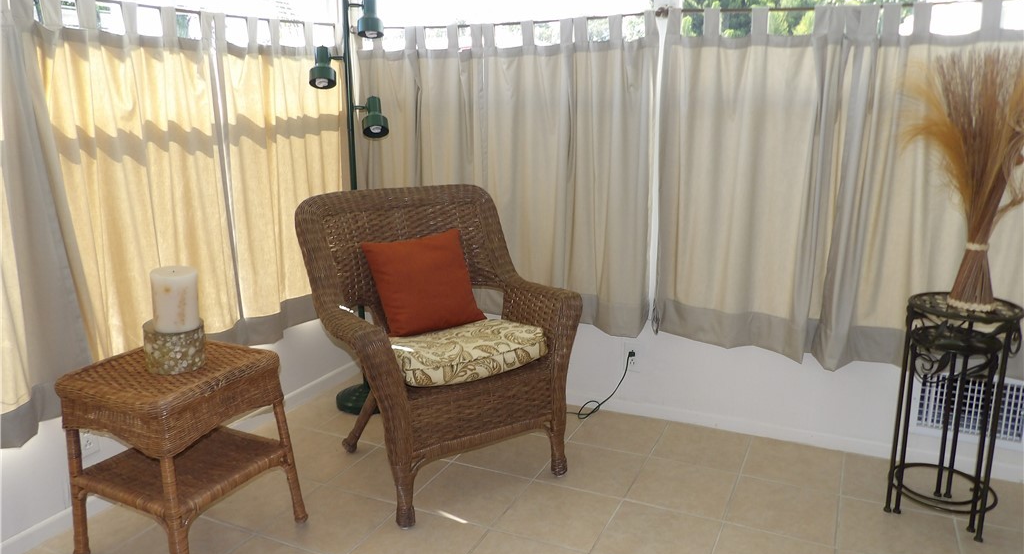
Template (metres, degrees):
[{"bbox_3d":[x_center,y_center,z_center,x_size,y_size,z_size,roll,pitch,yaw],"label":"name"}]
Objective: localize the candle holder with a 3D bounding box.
[{"bbox_3d":[-0.914,0.190,1.927,0.143,0.109,0.143,5,15,25],"label":"candle holder"}]

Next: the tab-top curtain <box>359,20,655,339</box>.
[{"bbox_3d":[-0.068,-0.386,2.783,1.254,1.182,0.085,5,15,25],"label":"tab-top curtain"}]

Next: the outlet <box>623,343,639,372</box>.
[{"bbox_3d":[0.466,0.310,2.743,0.070,0.114,0.012,5,15,25],"label":"outlet"}]

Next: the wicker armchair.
[{"bbox_3d":[-0.243,0.186,2.370,0.757,0.927,0.657,-9,15,-30],"label":"wicker armchair"}]

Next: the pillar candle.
[{"bbox_3d":[-0.897,0.060,1.895,0.103,0.159,0.103,5,15,25],"label":"pillar candle"}]

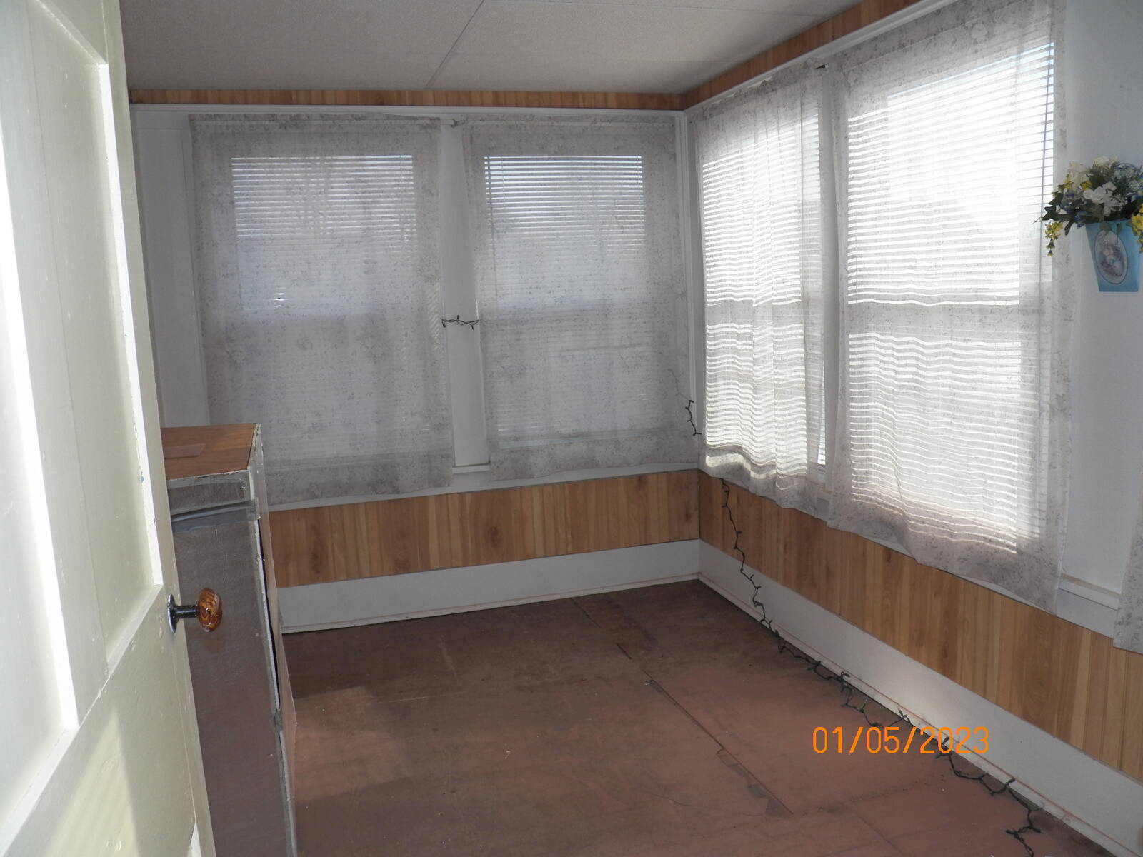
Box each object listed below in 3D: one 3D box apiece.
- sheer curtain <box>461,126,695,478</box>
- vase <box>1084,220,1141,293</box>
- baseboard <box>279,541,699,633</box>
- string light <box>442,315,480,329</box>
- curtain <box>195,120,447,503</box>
[{"bbox_3d":[0.059,-0.582,4.138,1.000,1.575,0.060,-5,8,-16],"label":"sheer curtain"},{"bbox_3d":[1.182,-0.379,2.045,0.080,0.152,0.110,-5,8,-16],"label":"vase"},{"bbox_3d":[-0.390,0.718,4.211,2.098,0.203,0.022,-5,8,-16],"label":"baseboard"},{"bbox_3d":[-0.476,-0.463,4.008,0.160,0.059,0.030,-5,8,-16],"label":"string light"},{"bbox_3d":[-0.993,-0.493,3.843,0.959,1.562,0.060,-5,8,-16],"label":"curtain"}]

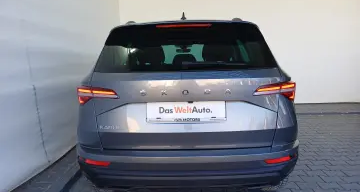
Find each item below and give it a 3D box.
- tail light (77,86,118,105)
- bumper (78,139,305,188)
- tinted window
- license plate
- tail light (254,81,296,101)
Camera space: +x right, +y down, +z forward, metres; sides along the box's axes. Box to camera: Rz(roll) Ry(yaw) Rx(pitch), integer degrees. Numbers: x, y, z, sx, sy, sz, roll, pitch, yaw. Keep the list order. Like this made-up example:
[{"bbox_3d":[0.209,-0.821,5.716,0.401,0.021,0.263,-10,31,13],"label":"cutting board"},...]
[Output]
[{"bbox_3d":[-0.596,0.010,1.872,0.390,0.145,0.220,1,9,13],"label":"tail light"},{"bbox_3d":[0.053,0.473,1.912,1.750,0.310,0.400,-1,8,1],"label":"bumper"},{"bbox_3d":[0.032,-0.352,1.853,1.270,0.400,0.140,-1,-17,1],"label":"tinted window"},{"bbox_3d":[0.043,0.110,1.728,0.525,0.135,0.020,-1,2,1],"label":"license plate"},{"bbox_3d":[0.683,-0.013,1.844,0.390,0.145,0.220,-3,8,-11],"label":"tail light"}]

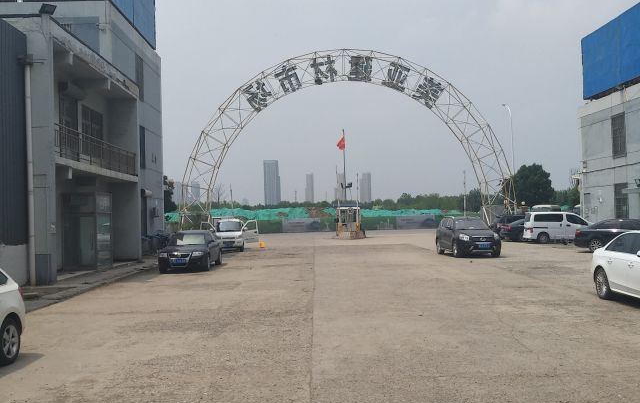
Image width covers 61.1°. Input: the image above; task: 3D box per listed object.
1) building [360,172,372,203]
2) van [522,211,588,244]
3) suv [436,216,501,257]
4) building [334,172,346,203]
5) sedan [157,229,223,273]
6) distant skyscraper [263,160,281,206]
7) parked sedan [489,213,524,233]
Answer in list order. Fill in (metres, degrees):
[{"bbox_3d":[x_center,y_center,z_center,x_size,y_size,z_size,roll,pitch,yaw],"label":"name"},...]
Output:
[{"bbox_3d":[108.078,-12.004,1263.525,25.360,107.010,25.000,-1,-2,0],"label":"building"},{"bbox_3d":[15.338,1.649,34.709,4.350,1.860,1.720,-2,-2,7],"label":"van"},{"bbox_3d":[6.742,1.612,25.000,1.820,1.710,4.500,-1,-2,-2],"label":"suv"},{"bbox_3d":[48.107,-10.634,1263.531,24.210,107.410,25.000,-1,-2,0],"label":"building"},{"bbox_3d":[-5.026,1.928,21.589,1.740,1.480,4.780,-1,-2,-3],"label":"sedan"},{"bbox_3d":[-102.790,-21.724,1166.482,33.940,130.920,30.000,-1,-2,0],"label":"distant skyscraper"},{"bbox_3d":[15.155,1.894,39.745,4.600,1.720,1.840,-2,-2,7],"label":"parked sedan"}]

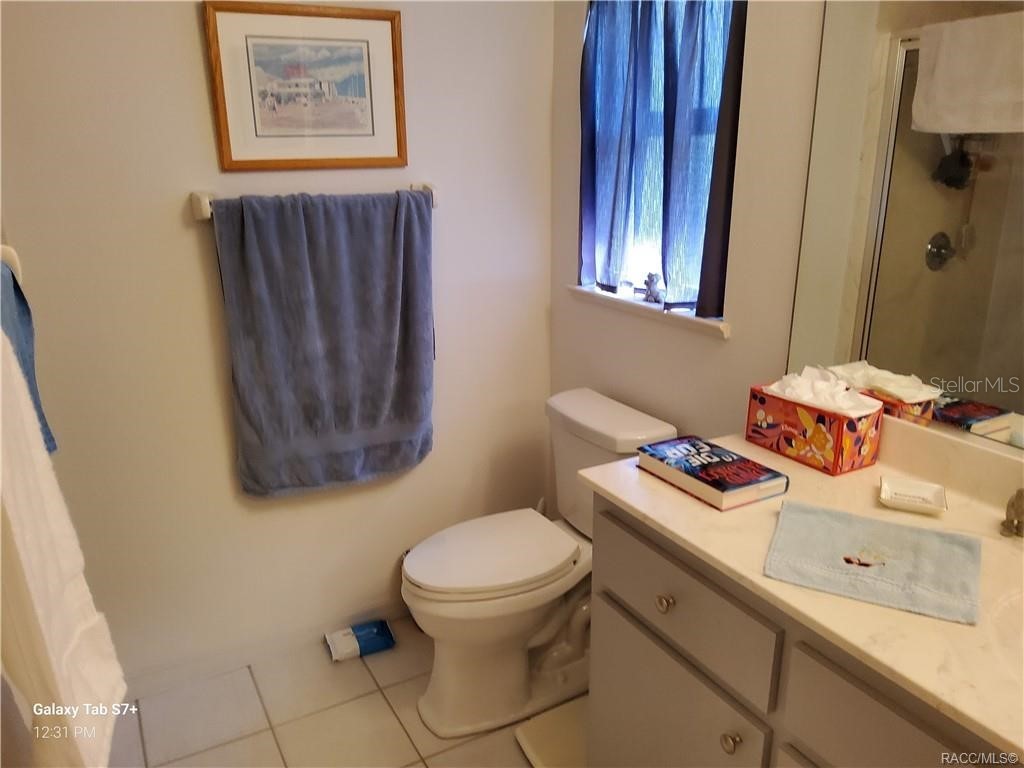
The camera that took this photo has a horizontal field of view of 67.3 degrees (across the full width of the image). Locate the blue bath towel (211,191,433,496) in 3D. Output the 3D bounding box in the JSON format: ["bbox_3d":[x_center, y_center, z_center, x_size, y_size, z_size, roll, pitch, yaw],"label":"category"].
[{"bbox_3d":[-0.490,-0.125,2.147,0.565,0.800,0.085,-10,20,-27],"label":"blue bath towel"}]

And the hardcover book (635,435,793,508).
[{"bbox_3d":[0.372,0.164,1.449,0.152,0.036,0.229,-11,20,-29],"label":"hardcover book"}]

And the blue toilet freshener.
[{"bbox_3d":[-0.482,0.813,2.441,0.195,0.045,0.108,-7,19,-19],"label":"blue toilet freshener"}]

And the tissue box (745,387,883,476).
[{"bbox_3d":[0.608,0.082,1.561,0.116,0.120,0.219,-11,20,-30],"label":"tissue box"}]

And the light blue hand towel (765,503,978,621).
[{"bbox_3d":[0.553,0.262,1.181,0.288,0.010,0.268,8,20,25],"label":"light blue hand towel"}]

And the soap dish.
[{"bbox_3d":[0.696,0.201,1.340,0.103,0.025,0.095,8,19,24],"label":"soap dish"}]

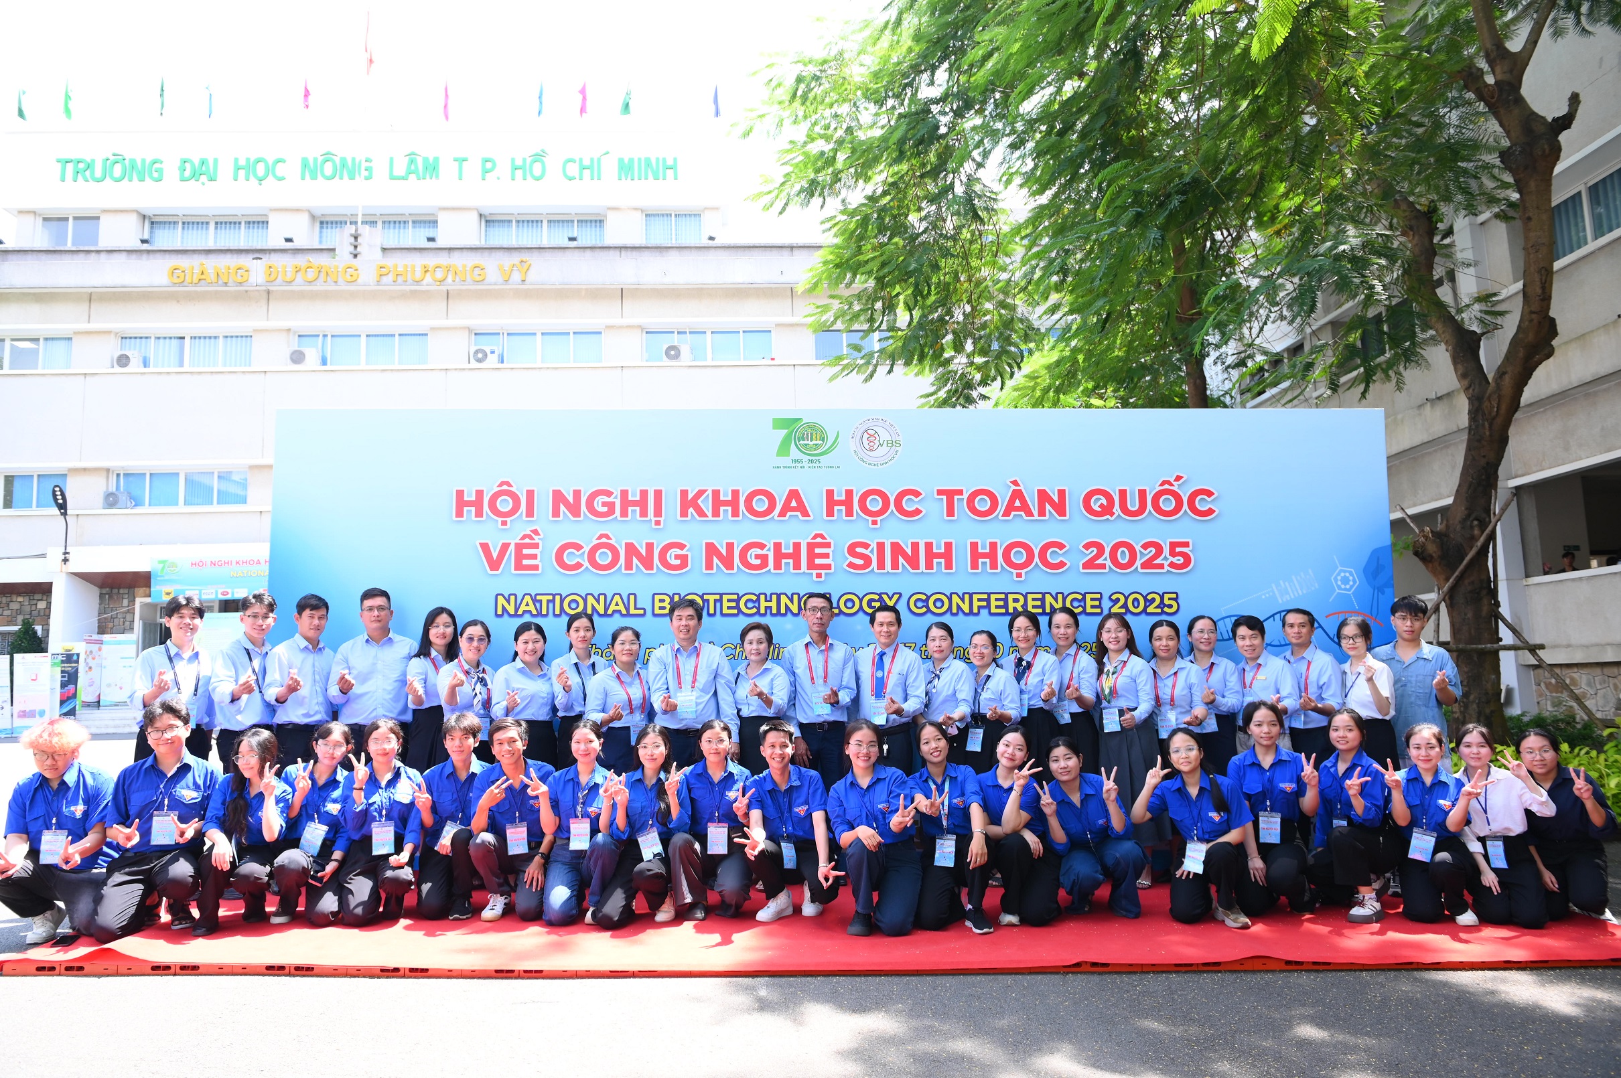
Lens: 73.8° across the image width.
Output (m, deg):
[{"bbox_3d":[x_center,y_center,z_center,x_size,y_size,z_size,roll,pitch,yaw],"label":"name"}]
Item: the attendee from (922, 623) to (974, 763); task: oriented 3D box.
[{"bbox_3d":[0.853,1.316,6.701,0.420,1.584,0.360,-4,-8,26],"label":"attendee"}]

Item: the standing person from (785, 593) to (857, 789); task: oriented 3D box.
[{"bbox_3d":[0.066,1.201,6.579,0.500,1.743,0.420,-1,-7,0],"label":"standing person"}]

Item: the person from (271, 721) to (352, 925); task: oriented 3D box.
[{"bbox_3d":[-2.695,1.495,5.856,0.460,1.008,0.620,1,-7,-18],"label":"person"}]

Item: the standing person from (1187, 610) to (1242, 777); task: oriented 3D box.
[{"bbox_3d":[2.497,1.287,6.751,0.470,1.615,0.420,-6,-9,33],"label":"standing person"}]

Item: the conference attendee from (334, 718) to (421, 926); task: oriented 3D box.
[{"bbox_3d":[-2.332,1.496,5.842,0.480,1.028,0.620,1,-7,-19],"label":"conference attendee"}]

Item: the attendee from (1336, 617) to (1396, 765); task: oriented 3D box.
[{"bbox_3d":[3.295,1.252,6.395,0.400,1.582,0.340,-5,-8,32],"label":"attendee"}]

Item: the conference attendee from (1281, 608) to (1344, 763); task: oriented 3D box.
[{"bbox_3d":[3.127,1.248,6.691,0.460,1.624,0.320,-6,-8,38],"label":"conference attendee"}]

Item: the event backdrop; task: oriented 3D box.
[{"bbox_3d":[0.134,0.628,7.121,7.362,2.990,0.180,0,-6,0],"label":"event backdrop"}]

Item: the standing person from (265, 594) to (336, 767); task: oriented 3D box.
[{"bbox_3d":[-2.967,1.178,6.288,0.500,1.717,0.440,5,-9,-40],"label":"standing person"}]

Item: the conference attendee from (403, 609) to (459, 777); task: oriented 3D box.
[{"bbox_3d":[-2.287,1.240,6.556,0.440,1.666,0.350,2,-8,-20],"label":"conference attendee"}]

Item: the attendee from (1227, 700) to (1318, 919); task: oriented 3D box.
[{"bbox_3d":[2.548,1.452,5.946,0.480,1.102,0.600,-3,-7,19],"label":"attendee"}]

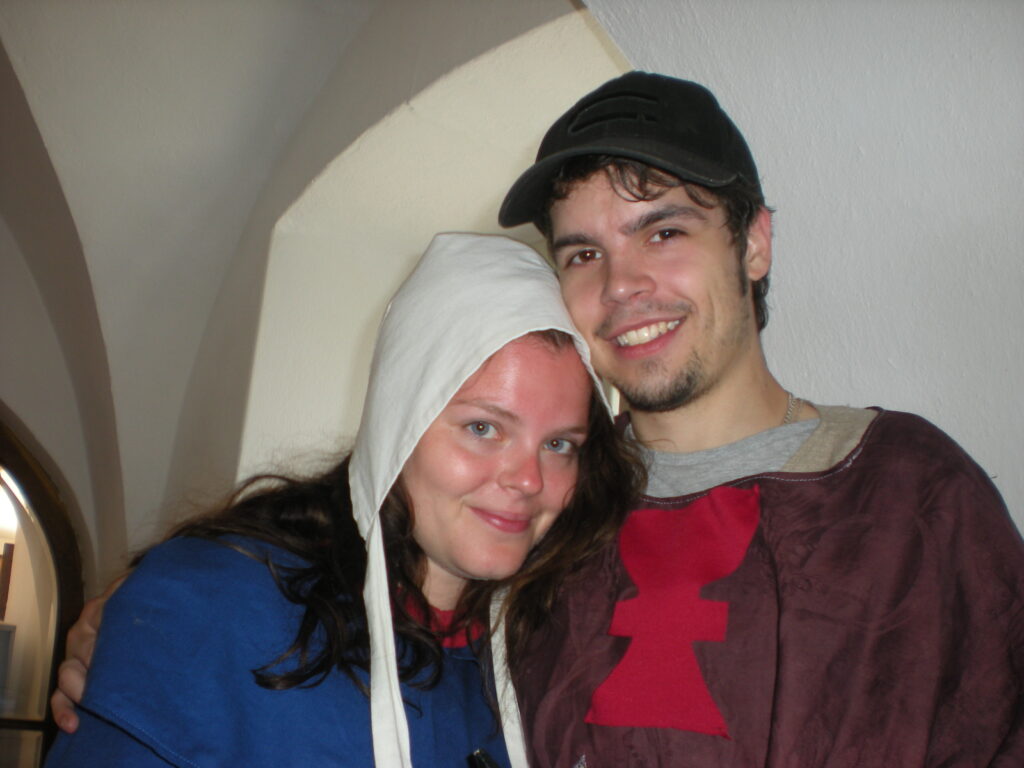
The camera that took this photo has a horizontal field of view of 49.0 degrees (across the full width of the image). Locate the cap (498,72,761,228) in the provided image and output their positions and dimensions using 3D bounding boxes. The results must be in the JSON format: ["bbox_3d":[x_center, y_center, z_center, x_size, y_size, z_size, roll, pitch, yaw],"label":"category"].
[{"bbox_3d":[0.094,-0.186,0.875,0.180,0.140,0.270,-10,-7,23],"label":"cap"}]

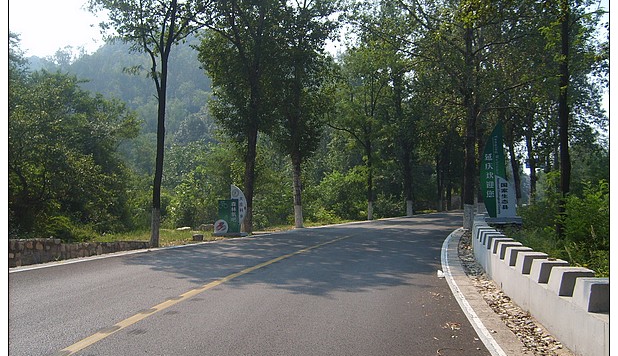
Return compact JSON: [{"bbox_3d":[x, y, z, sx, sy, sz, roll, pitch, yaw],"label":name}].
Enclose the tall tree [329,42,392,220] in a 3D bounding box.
[{"bbox_3d":[3.150,-2.850,38.200,3.900,10.800,3.900,0,-2,0],"label":"tall tree"}]

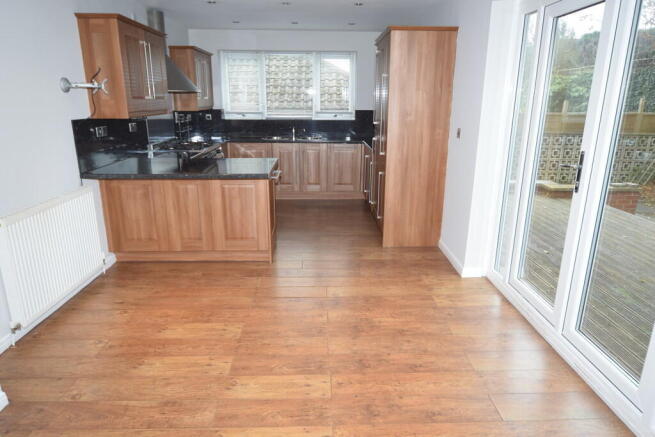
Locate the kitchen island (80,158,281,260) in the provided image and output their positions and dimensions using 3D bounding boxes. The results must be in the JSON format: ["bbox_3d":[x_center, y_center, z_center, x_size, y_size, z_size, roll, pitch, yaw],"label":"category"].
[{"bbox_3d":[-1.275,-0.066,3.893,1.540,0.901,0.926,0,17,-1],"label":"kitchen island"}]

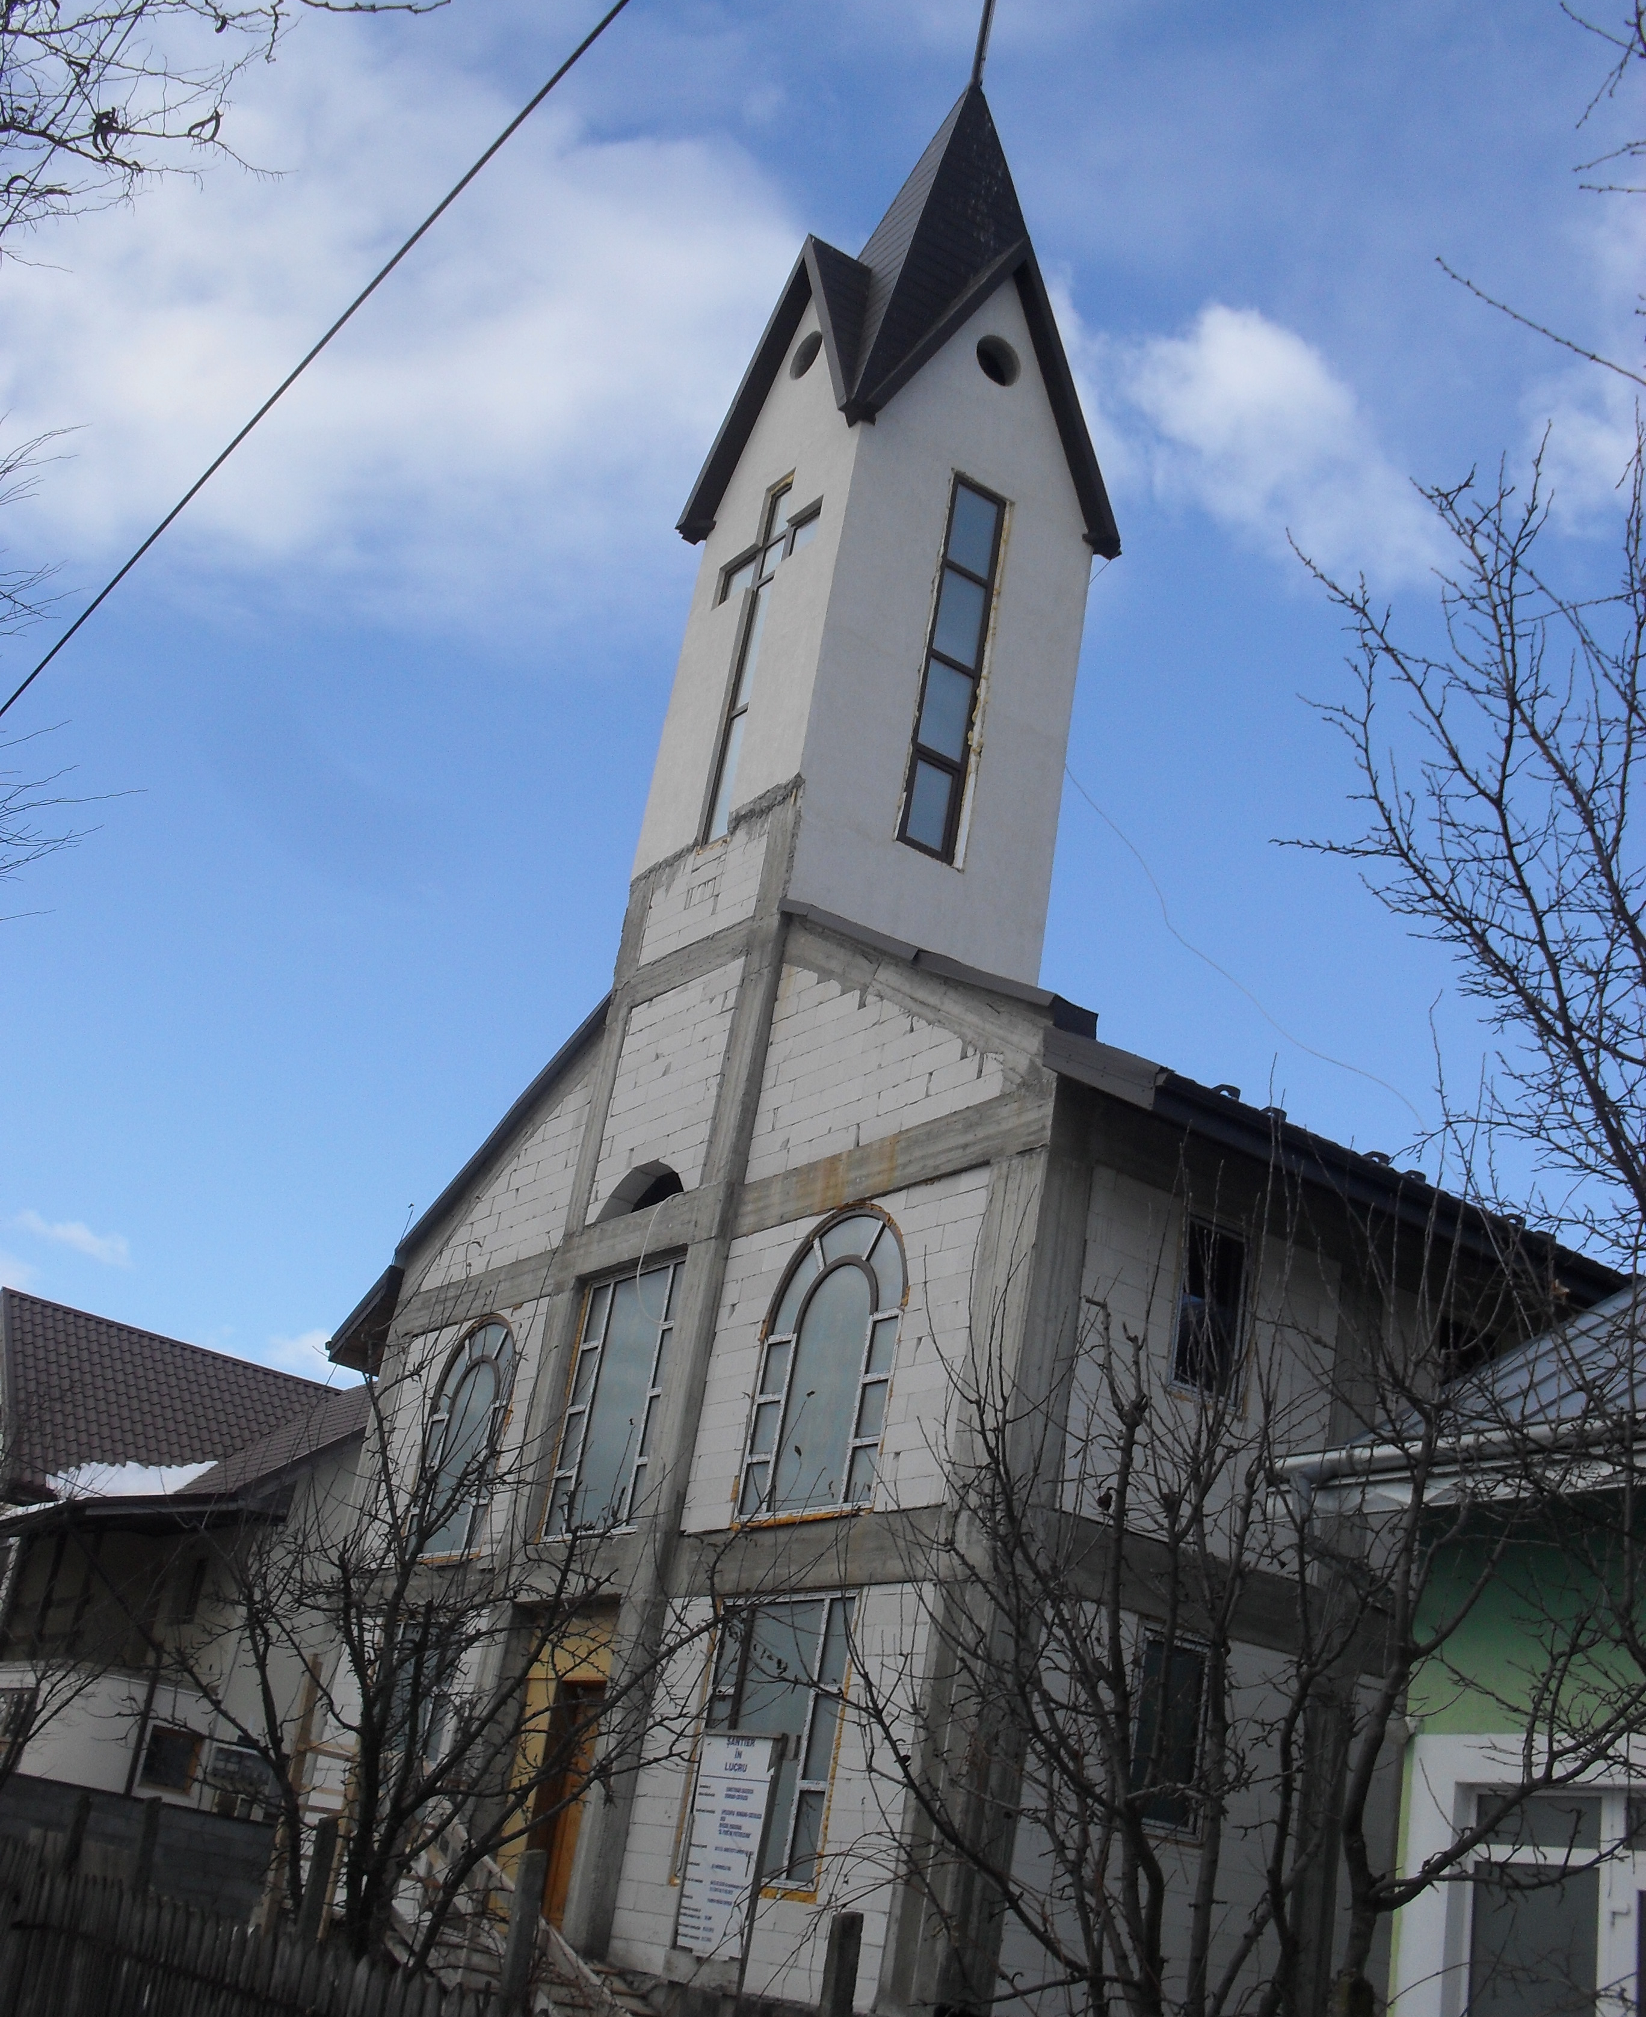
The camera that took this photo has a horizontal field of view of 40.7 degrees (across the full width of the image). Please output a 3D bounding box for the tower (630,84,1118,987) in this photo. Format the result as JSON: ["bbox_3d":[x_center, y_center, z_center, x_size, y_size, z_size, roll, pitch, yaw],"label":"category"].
[{"bbox_3d":[1.046,-6.547,28.540,4.070,14.140,4.040,22,-26,-28],"label":"tower"}]

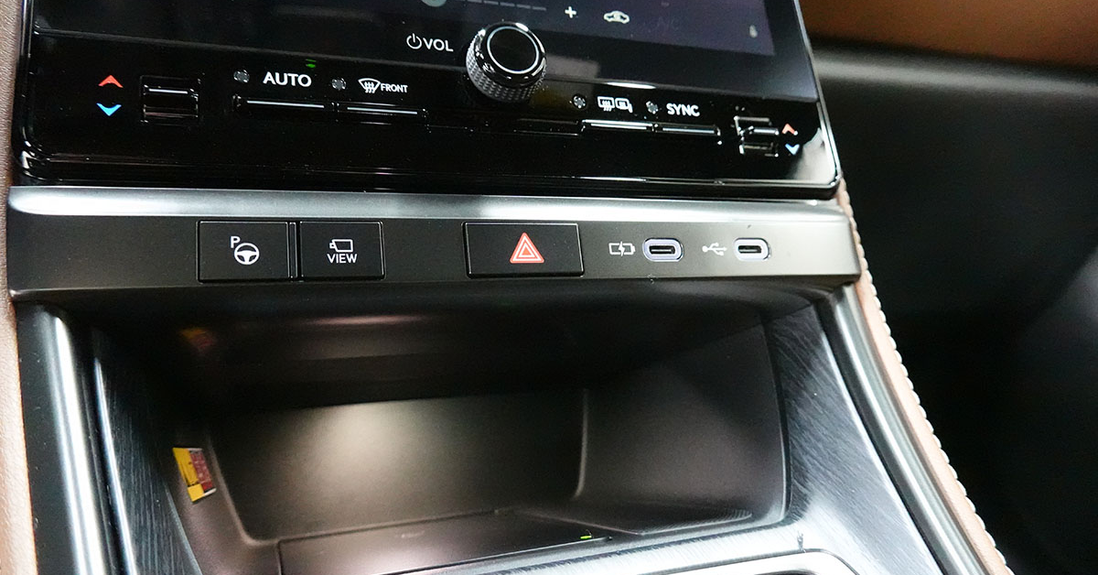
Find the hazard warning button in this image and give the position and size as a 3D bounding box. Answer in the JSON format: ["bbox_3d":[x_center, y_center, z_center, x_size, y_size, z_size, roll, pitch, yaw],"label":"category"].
[{"bbox_3d":[-0.007,-0.010,0.195,0.033,0.015,0.007,-2,-13,-23],"label":"hazard warning button"}]

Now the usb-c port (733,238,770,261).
[{"bbox_3d":[0.061,-0.011,0.225,0.013,0.007,0.007,-2,-13,-23],"label":"usb-c port"}]

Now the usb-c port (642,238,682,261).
[{"bbox_3d":[0.032,-0.010,0.213,0.013,0.007,0.007,-2,-13,-23],"label":"usb-c port"}]

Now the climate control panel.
[{"bbox_3d":[-0.011,-0.042,0.211,0.230,0.036,0.025,-2,-13,-23],"label":"climate control panel"}]

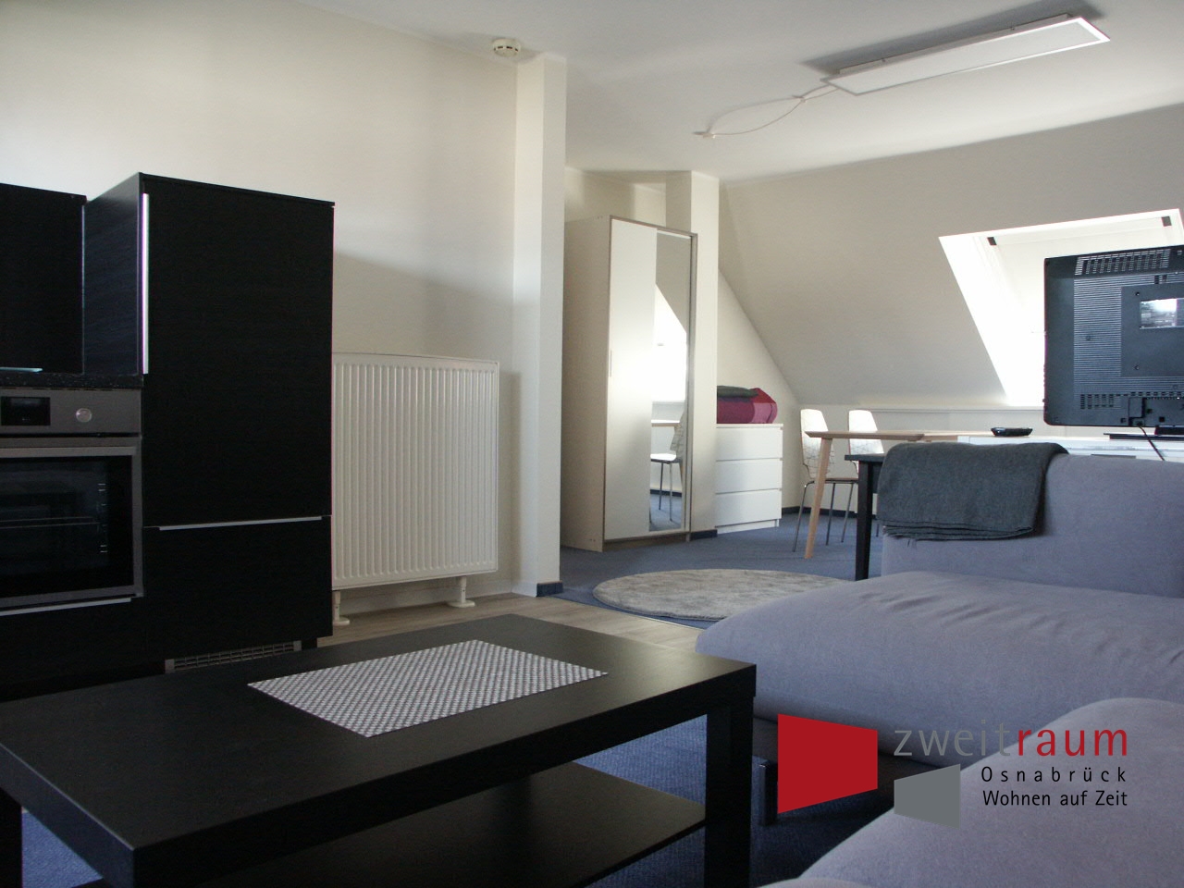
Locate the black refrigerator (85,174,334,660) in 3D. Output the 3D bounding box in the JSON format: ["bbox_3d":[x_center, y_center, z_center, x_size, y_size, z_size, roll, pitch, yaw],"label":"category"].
[{"bbox_3d":[-1.276,-0.041,3.184,0.604,1.499,0.604,-1,2,-41],"label":"black refrigerator"}]

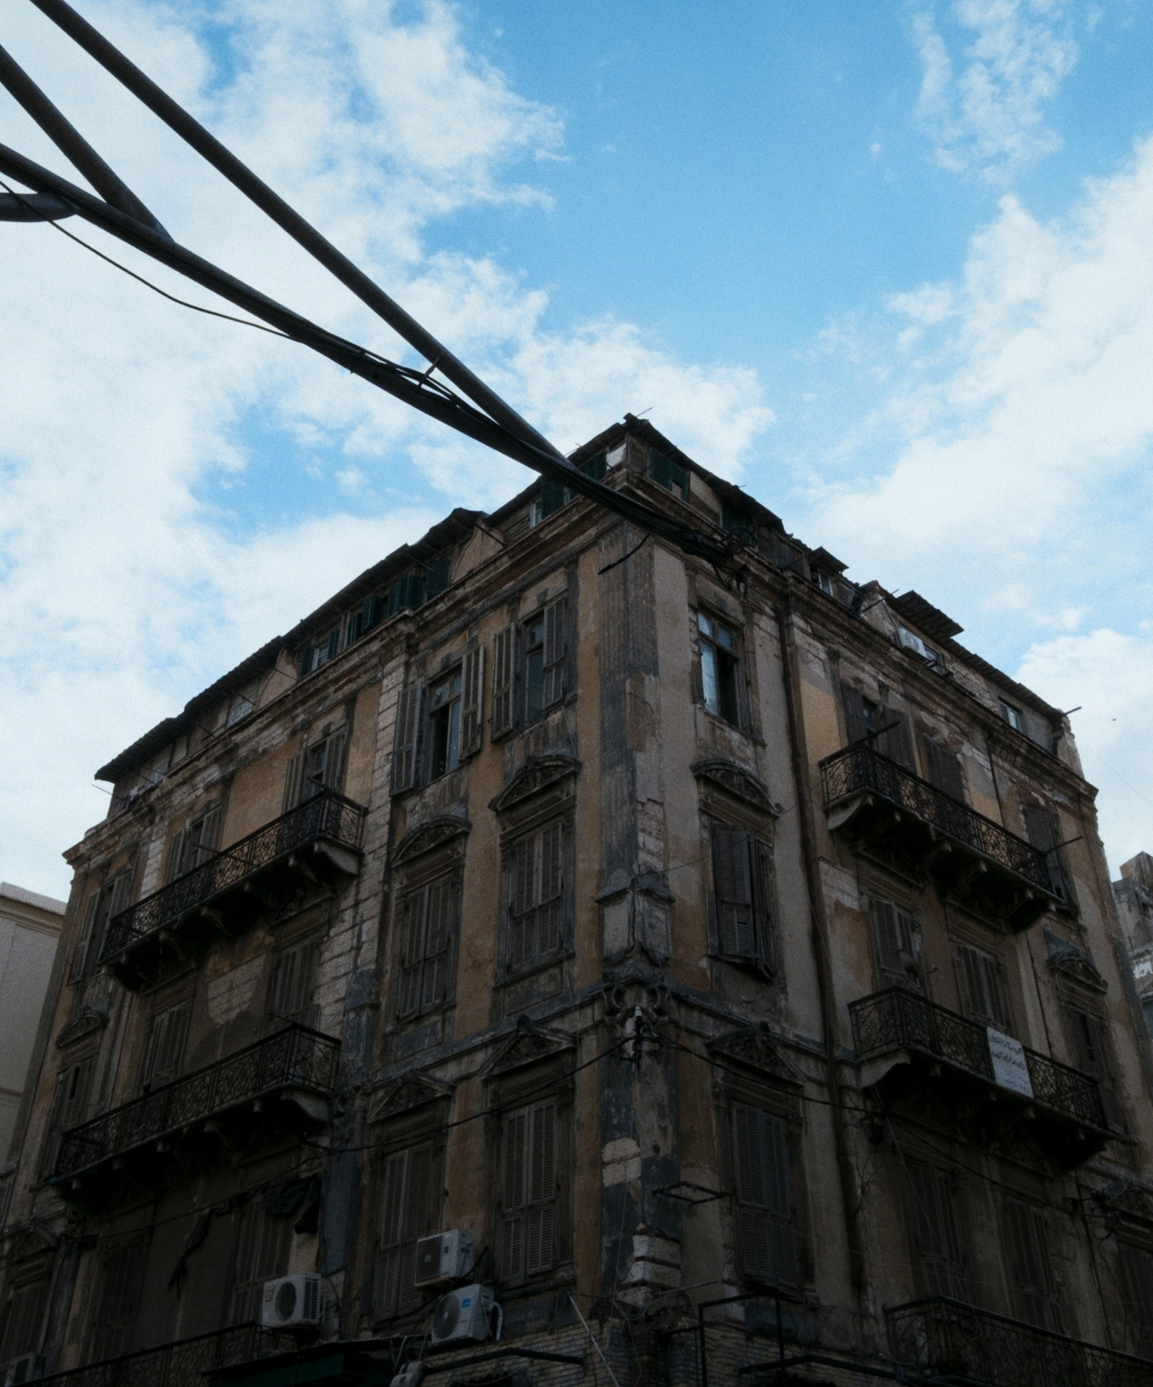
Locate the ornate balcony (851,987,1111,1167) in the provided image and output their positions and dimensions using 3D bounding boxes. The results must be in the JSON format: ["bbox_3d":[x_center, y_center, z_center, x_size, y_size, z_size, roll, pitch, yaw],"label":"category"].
[{"bbox_3d":[6.912,6.597,23.339,6.000,1.367,0.900,29,-45,-33],"label":"ornate balcony"}]

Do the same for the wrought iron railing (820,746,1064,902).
[{"bbox_3d":[6.820,2.646,25.835,5.831,0.946,0.843,29,-46,-33],"label":"wrought iron railing"}]

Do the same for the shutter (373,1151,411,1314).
[{"bbox_3d":[-2.678,7.816,20.071,0.533,2.356,0.060,-30,-46,34],"label":"shutter"}]

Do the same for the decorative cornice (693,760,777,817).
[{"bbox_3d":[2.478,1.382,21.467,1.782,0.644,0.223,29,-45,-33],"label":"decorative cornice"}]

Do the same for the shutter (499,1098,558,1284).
[{"bbox_3d":[-0.634,6.749,18.904,1.073,2.261,0.050,-30,-46,35],"label":"shutter"}]

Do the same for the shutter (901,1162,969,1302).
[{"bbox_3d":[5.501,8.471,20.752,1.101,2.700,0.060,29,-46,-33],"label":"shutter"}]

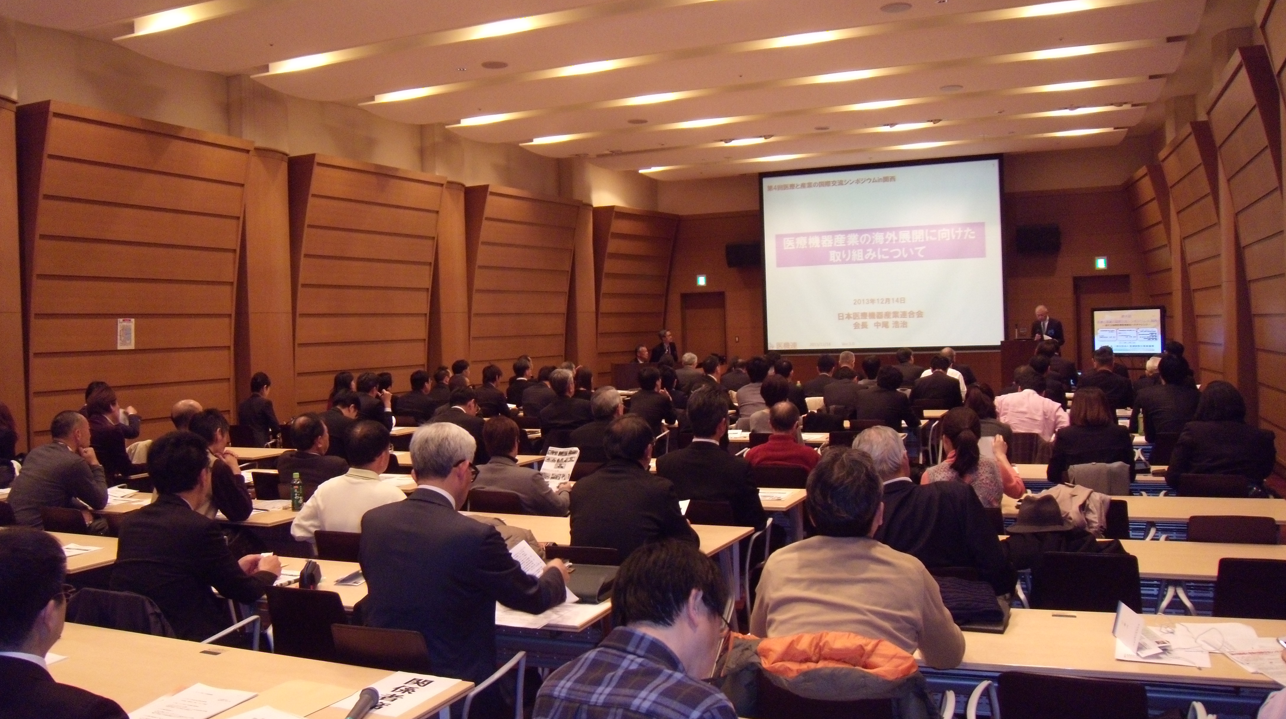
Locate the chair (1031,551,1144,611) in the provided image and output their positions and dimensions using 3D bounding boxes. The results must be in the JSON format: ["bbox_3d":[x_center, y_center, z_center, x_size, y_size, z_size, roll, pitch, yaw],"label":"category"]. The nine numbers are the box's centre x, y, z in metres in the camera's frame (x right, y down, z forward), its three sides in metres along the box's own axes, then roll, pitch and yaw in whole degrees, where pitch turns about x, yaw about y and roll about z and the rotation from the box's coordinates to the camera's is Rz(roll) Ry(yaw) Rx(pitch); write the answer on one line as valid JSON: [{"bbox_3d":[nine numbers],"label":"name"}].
[{"bbox_3d":[1.636,1.103,3.939,0.560,0.840,0.560,-1,2,14],"label":"chair"}]

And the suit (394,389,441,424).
[{"bbox_3d":[-2.396,0.628,11.100,0.470,0.670,0.400,0,2,29],"label":"suit"}]

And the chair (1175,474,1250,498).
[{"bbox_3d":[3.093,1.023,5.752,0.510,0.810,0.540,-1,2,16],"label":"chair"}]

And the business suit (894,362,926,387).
[{"bbox_3d":[3.576,0.397,14.000,0.470,0.670,0.400,-1,2,23],"label":"business suit"}]

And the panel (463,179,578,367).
[{"bbox_3d":[-1.978,-0.898,18.193,0.540,3.930,2.712,0,2,32],"label":"panel"}]

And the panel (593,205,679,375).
[{"bbox_3d":[-0.054,-1.034,21.186,0.540,3.930,2.374,0,2,34],"label":"panel"}]

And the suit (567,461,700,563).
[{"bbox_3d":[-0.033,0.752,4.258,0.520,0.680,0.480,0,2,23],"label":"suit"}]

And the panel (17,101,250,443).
[{"bbox_3d":[-4.711,-0.395,9.956,0.550,3.640,2.330,0,2,24],"label":"panel"}]

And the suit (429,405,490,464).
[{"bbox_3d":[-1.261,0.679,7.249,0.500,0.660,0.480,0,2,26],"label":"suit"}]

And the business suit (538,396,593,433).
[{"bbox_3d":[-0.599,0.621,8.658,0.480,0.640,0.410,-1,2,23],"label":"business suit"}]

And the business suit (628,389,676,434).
[{"bbox_3d":[0.063,0.599,10.100,0.470,0.670,0.400,0,2,28],"label":"business suit"}]

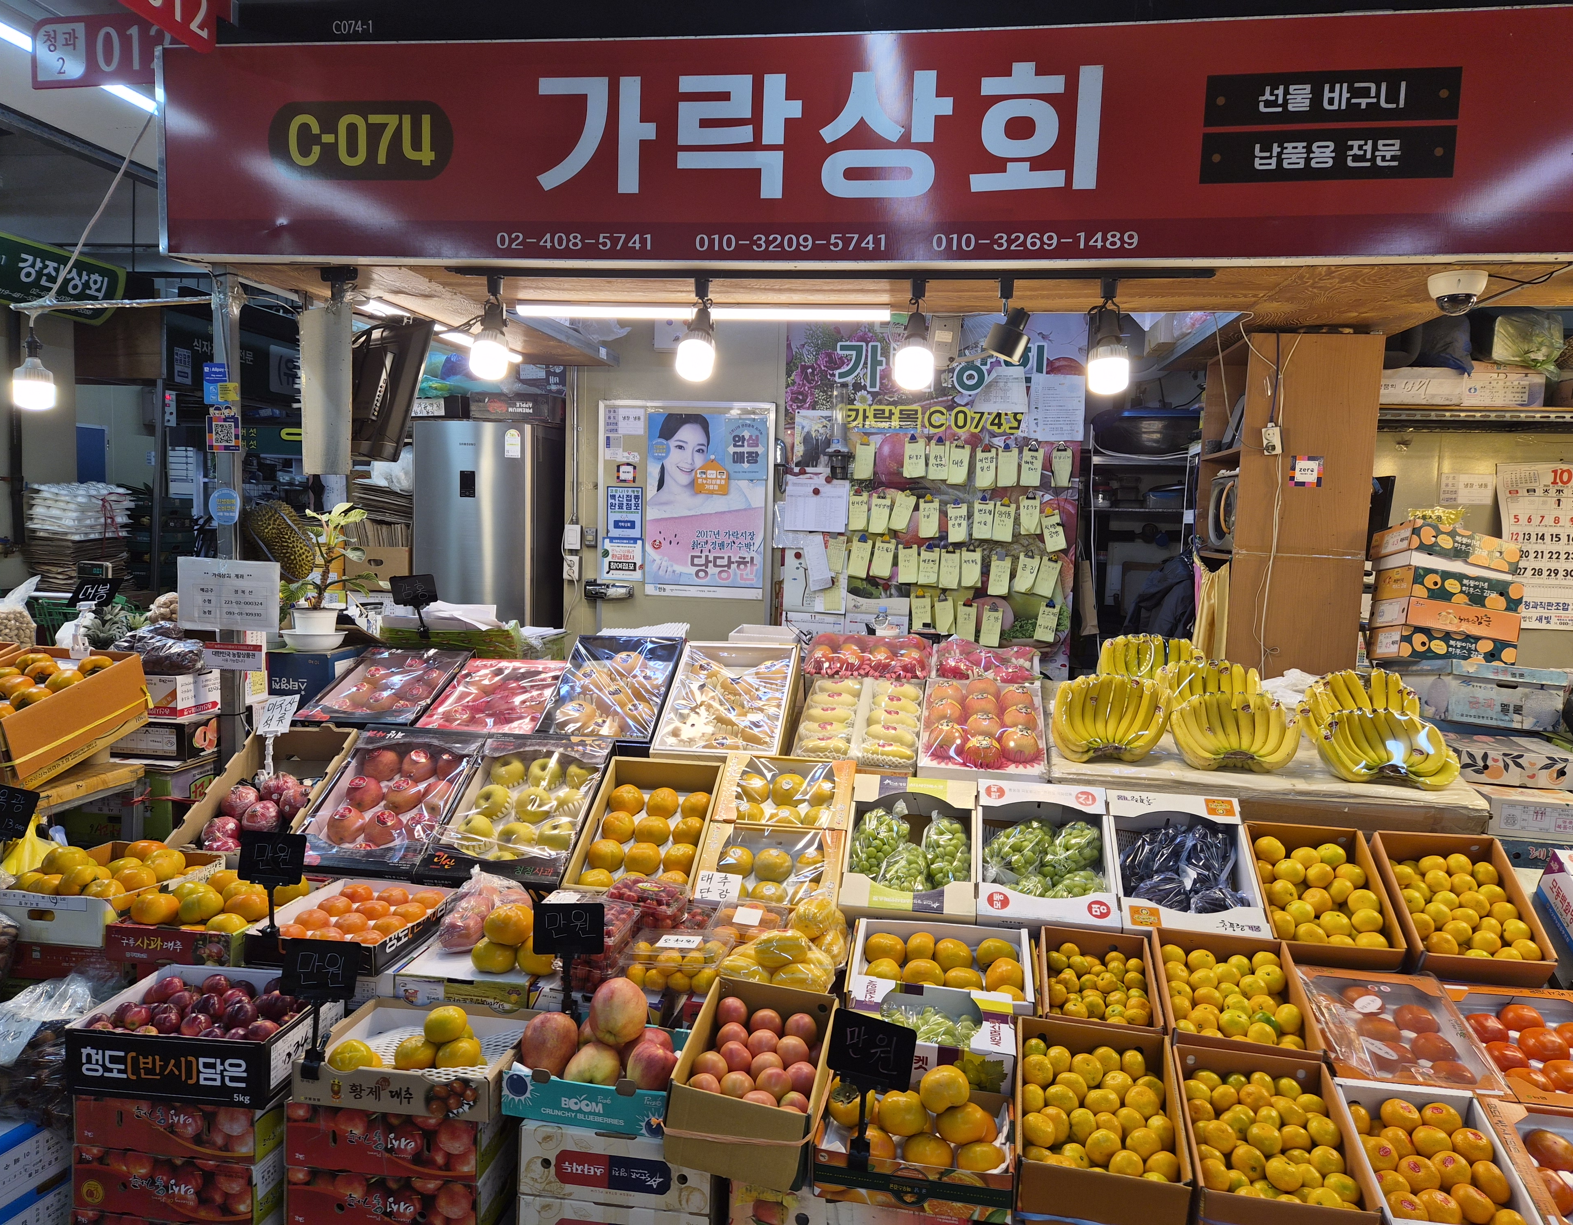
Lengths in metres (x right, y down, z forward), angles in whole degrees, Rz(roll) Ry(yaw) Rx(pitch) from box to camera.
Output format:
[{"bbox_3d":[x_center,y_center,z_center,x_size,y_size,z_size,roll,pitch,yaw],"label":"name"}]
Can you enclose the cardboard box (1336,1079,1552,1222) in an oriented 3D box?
[{"bbox_3d":[1.102,0.969,1.864,0.240,0.110,0.290,3,22,9],"label":"cardboard box"}]

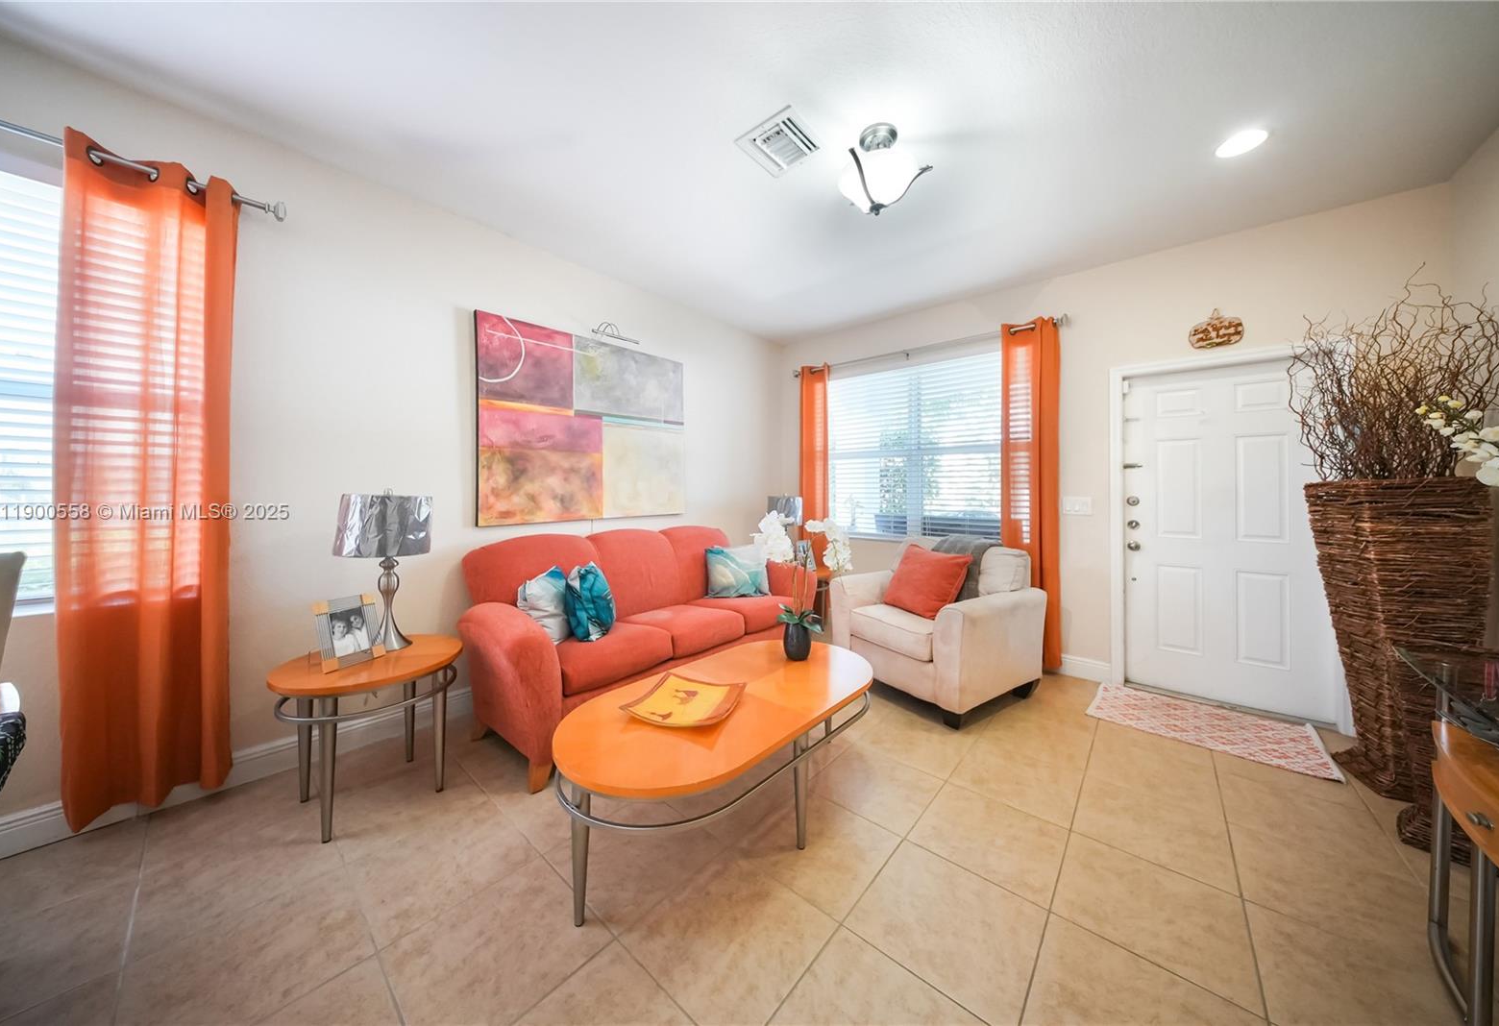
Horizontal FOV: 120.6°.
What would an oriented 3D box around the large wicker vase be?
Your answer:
[{"bbox_3d":[2.967,0.558,1.962,0.370,1.375,0.340,1,1,25],"label":"large wicker vase"}]

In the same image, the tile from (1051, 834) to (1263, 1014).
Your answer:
[{"bbox_3d":[1.285,1.267,1.377,0.457,0.010,0.457,1,2,41],"label":"tile"}]

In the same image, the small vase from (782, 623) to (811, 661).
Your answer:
[{"bbox_3d":[0.228,0.630,2.111,0.130,0.184,0.127,0,1,0],"label":"small vase"}]

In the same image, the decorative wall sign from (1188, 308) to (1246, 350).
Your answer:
[{"bbox_3d":[2.946,-1.164,2.696,0.250,0.250,0.015,1,2,41],"label":"decorative wall sign"}]

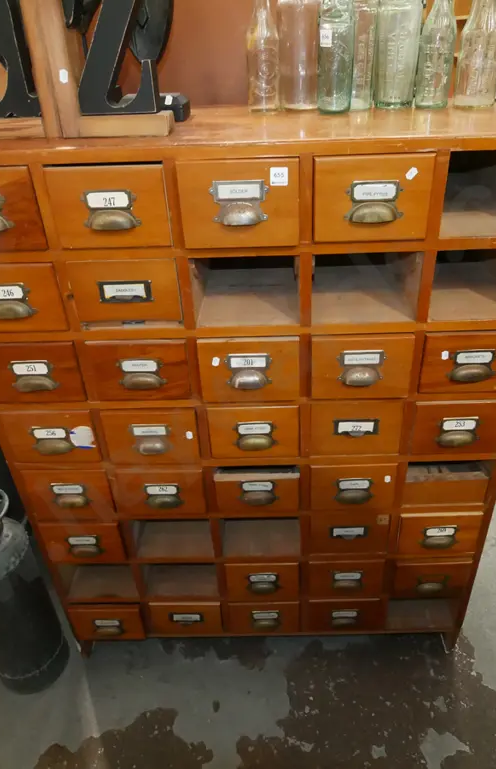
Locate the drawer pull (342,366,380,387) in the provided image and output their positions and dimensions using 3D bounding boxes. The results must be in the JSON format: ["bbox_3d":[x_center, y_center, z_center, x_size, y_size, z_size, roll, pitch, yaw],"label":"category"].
[{"bbox_3d":[0.203,-0.015,0.965,0.073,0.028,0.018,-2,32,3],"label":"drawer pull"}]

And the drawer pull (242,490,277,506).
[{"bbox_3d":[0.022,0.231,1.090,0.075,0.029,0.021,-3,32,2],"label":"drawer pull"}]

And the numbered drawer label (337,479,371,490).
[{"bbox_3d":[0.222,0.210,1.116,0.071,0.028,0.004,-2,32,3],"label":"numbered drawer label"}]

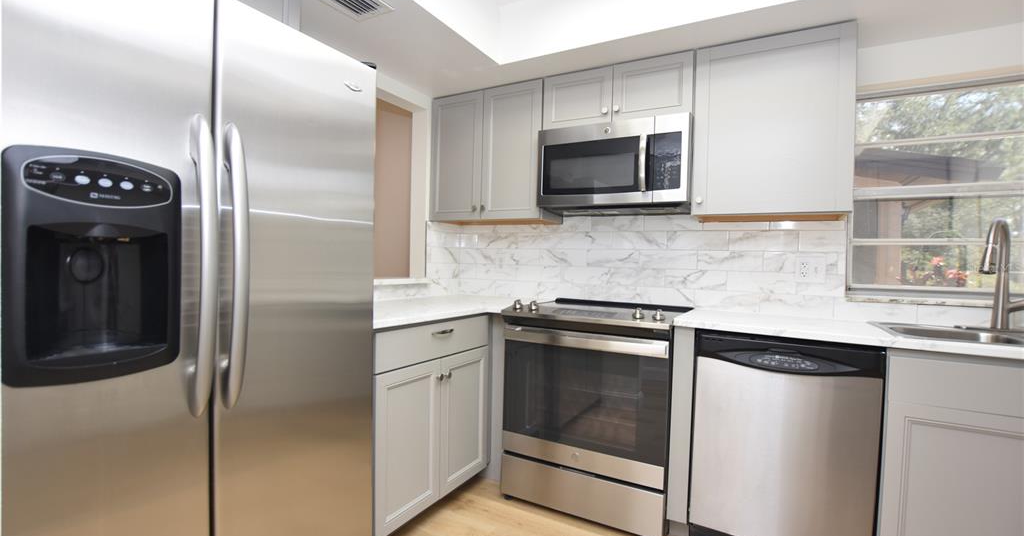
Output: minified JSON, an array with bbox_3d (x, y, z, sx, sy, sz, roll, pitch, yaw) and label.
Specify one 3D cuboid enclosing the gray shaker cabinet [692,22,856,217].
[{"bbox_3d":[1.200,-0.626,1.979,0.609,0.778,0.333,2,1,29],"label":"gray shaker cabinet"}]

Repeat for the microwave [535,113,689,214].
[{"bbox_3d":[0.567,-0.511,2.287,0.758,0.422,0.400,2,1,29],"label":"microwave"}]

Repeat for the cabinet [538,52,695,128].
[{"bbox_3d":[0.593,-0.874,2.313,0.773,0.325,0.333,2,1,29],"label":"cabinet"}]

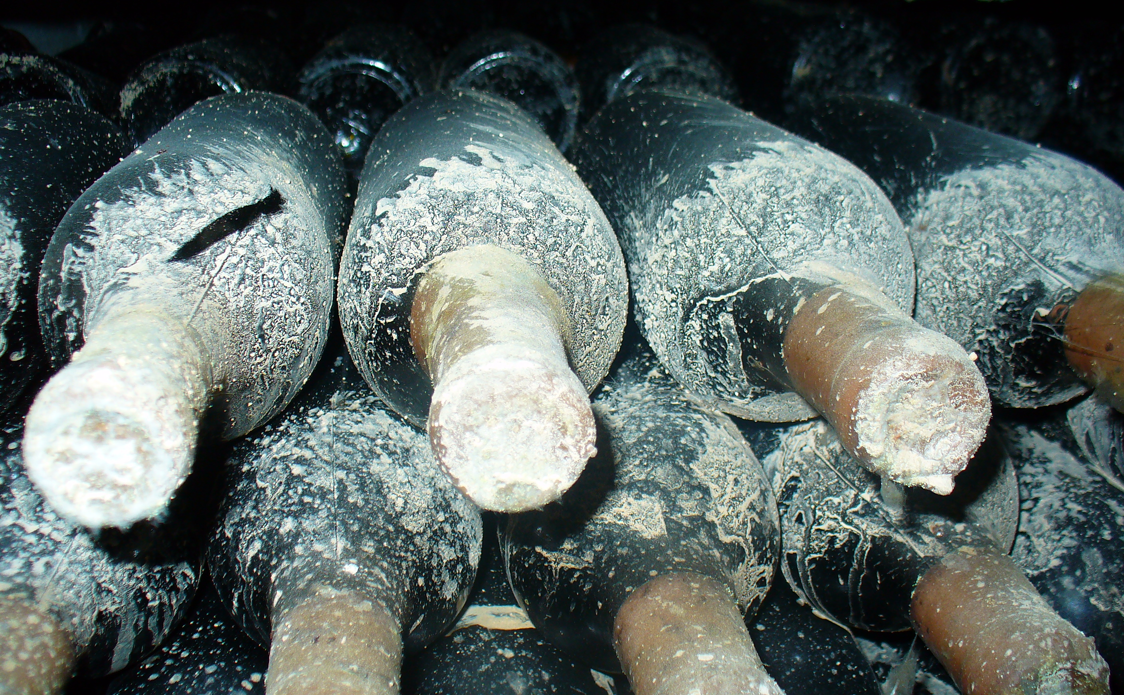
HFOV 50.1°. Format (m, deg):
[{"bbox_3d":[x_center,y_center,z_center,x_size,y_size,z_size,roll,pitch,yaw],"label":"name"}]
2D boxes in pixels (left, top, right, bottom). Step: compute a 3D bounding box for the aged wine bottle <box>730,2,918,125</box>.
[{"bbox_3d":[0.154,-0.198,0.837,0.080,0.080,0.290,-2,18,-5],"label":"aged wine bottle"}]

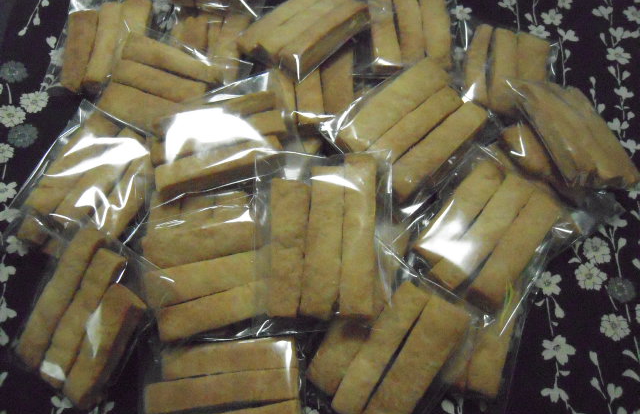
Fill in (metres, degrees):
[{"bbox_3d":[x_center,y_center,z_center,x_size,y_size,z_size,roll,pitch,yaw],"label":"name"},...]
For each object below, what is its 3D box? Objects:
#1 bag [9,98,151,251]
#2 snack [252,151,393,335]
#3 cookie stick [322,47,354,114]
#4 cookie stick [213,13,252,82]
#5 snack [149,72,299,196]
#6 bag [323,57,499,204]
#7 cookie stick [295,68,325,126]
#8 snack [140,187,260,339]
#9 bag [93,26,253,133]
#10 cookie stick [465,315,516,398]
[{"bbox_3d":[-0.211,-0.029,0.459,0.090,0.026,0.120,14,63,7],"label":"bag"},{"bbox_3d":[0.002,0.028,0.402,0.096,0.026,0.132,2,74,1],"label":"snack"},{"bbox_3d":[0.018,-0.129,0.510,0.024,0.018,0.106,-4,62,-2],"label":"cookie stick"},{"bbox_3d":[-0.093,-0.169,0.550,0.024,0.018,0.106,2,62,1],"label":"cookie stick"},{"bbox_3d":[-0.085,-0.062,0.458,0.120,0.026,0.088,-14,63,-7],"label":"snack"},{"bbox_3d":[0.081,-0.069,0.458,0.089,0.026,0.124,41,69,19],"label":"bag"},{"bbox_3d":[-0.011,-0.126,0.509,0.024,0.018,0.106,-5,62,-3],"label":"cookie stick"},{"bbox_3d":[-0.081,0.048,0.412,0.120,0.026,0.090,-15,63,-8],"label":"snack"},{"bbox_3d":[-0.141,-0.123,0.500,0.122,0.025,0.088,17,63,9],"label":"bag"},{"bbox_3d":[0.138,0.095,0.410,0.024,0.018,0.106,18,63,9],"label":"cookie stick"}]

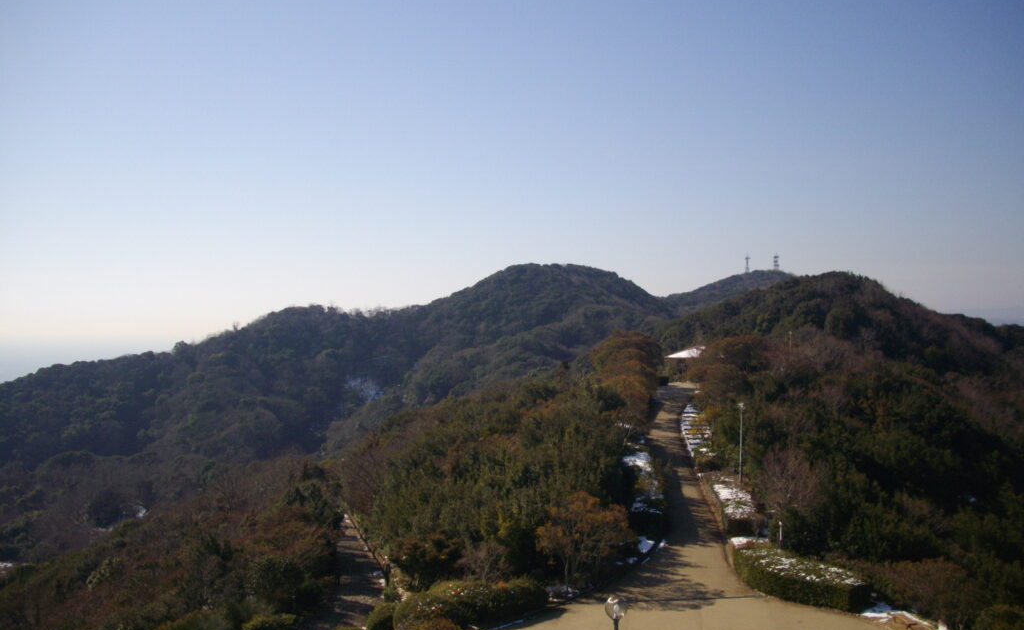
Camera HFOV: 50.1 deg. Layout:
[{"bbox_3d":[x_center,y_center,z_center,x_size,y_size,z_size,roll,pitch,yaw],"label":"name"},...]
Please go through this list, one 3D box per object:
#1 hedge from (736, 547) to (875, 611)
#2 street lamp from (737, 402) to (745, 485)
[{"bbox_3d":[11.850,10.866,45.007,2.500,1.050,6.500,0,-1,-29],"label":"hedge"},{"bbox_3d":[14.018,8.081,66.932,0.420,5.400,0.420,0,-1,30],"label":"street lamp"}]

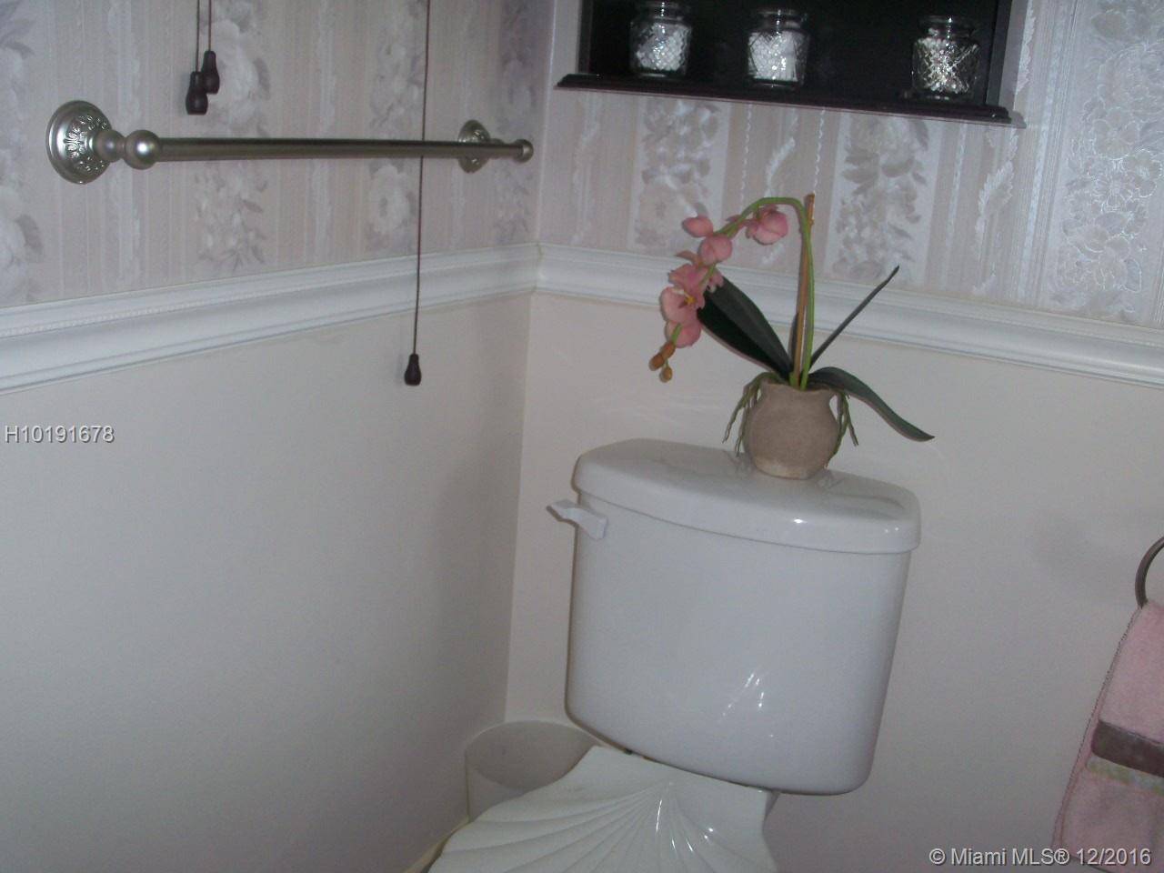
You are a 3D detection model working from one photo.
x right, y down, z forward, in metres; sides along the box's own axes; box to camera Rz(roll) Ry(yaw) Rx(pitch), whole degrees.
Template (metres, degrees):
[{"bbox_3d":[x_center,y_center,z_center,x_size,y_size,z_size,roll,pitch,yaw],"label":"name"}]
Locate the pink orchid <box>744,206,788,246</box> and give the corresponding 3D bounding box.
[{"bbox_3d":[0.229,-0.261,1.454,0.051,0.045,0.042,12,17,26],"label":"pink orchid"}]

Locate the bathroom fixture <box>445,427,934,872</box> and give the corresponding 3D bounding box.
[{"bbox_3d":[0.056,0.473,1.375,0.465,0.775,0.700,12,17,26],"label":"bathroom fixture"}]

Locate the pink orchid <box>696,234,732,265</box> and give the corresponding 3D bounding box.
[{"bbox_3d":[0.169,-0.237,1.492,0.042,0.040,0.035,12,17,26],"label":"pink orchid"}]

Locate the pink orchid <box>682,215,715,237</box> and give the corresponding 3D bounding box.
[{"bbox_3d":[0.147,-0.268,1.497,0.038,0.028,0.031,12,17,26],"label":"pink orchid"}]

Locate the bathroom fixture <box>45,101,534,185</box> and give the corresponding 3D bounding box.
[{"bbox_3d":[-0.239,-0.298,1.218,0.088,0.066,0.667,12,17,26],"label":"bathroom fixture"}]

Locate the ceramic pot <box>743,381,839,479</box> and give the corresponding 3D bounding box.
[{"bbox_3d":[0.267,-0.011,1.482,0.120,0.117,0.120,4,16,-1],"label":"ceramic pot"}]

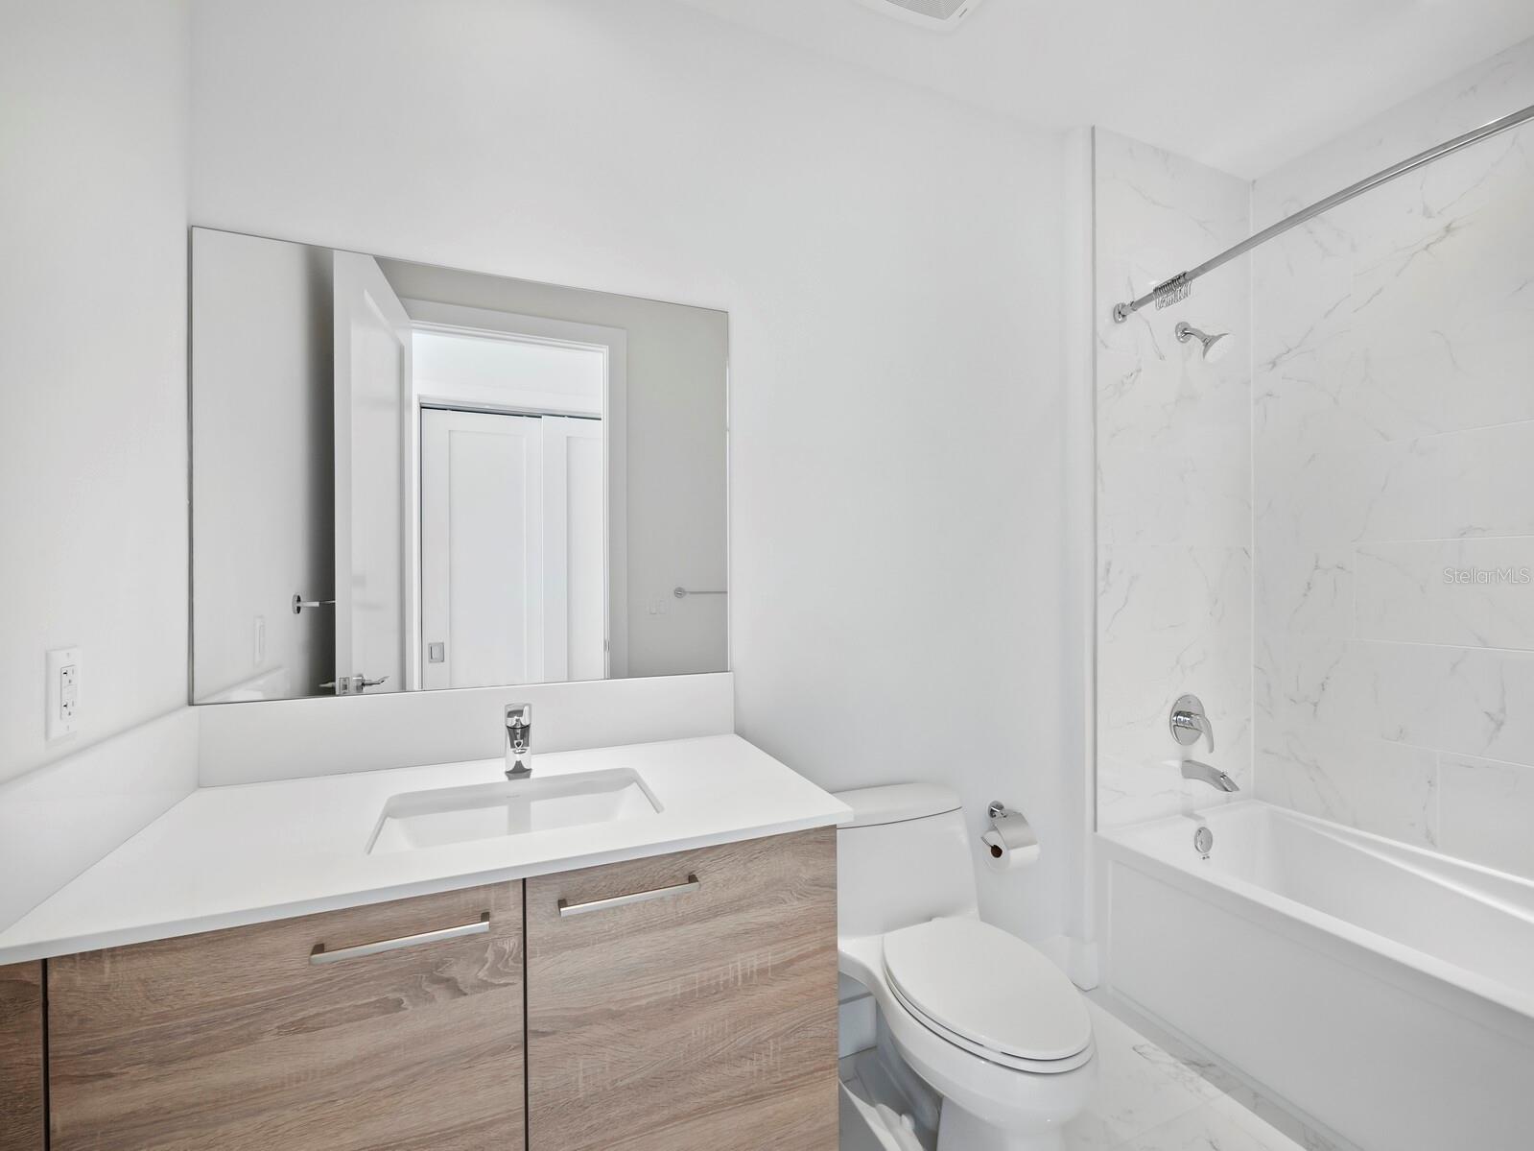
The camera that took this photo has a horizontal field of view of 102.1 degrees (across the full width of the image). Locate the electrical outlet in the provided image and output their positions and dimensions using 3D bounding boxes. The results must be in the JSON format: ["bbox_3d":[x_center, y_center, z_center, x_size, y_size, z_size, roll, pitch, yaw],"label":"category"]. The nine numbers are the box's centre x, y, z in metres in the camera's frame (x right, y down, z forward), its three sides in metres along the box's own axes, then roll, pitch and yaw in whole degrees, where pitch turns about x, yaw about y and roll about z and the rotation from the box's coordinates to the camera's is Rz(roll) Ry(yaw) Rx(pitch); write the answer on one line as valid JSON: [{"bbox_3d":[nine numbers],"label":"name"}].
[{"bbox_3d":[-0.910,0.152,0.803,0.008,0.114,0.067,0,0,-22],"label":"electrical outlet"}]

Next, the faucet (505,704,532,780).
[{"bbox_3d":[-0.477,0.317,1.193,0.049,0.138,0.140,0,0,-22],"label":"faucet"}]

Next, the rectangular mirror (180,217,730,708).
[{"bbox_3d":[-0.564,-0.200,1.306,1.012,0.860,0.015,0,0,-22],"label":"rectangular mirror"}]

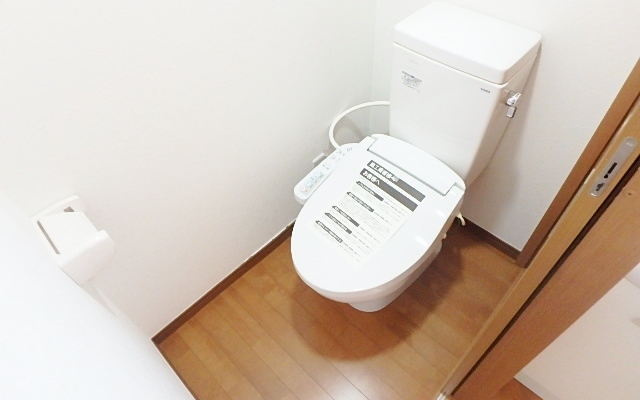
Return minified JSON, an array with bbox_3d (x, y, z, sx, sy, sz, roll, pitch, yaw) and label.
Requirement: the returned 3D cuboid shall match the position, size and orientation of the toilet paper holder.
[{"bbox_3d":[-0.489,0.078,0.787,0.154,0.079,0.096,35,60,29],"label":"toilet paper holder"}]

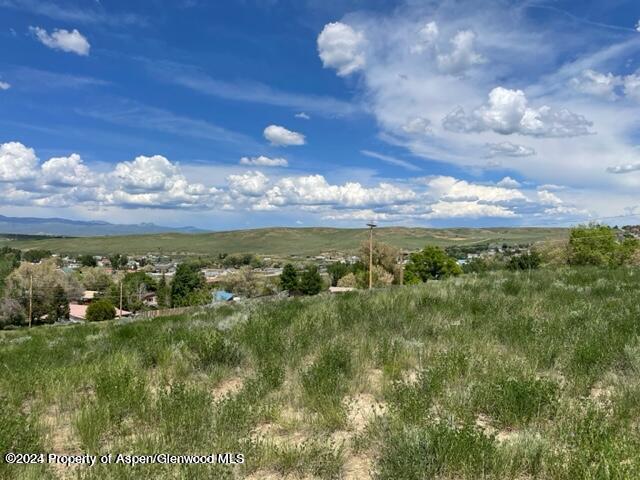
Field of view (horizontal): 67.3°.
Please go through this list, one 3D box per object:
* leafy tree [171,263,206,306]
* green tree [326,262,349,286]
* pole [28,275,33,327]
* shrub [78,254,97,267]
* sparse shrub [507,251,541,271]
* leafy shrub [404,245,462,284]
[{"bbox_3d":[-32.827,11.234,120.000,8.987,11.234,8.088,1,1,0],"label":"leafy tree"},{"bbox_3d":[3.823,7.536,105.000,4.805,5.242,4.325,1,1,0],"label":"green tree"},{"bbox_3d":[-49.384,10.491,82.000,0.320,9.212,0.320,1,1,0],"label":"pole"},{"bbox_3d":[-125.754,11.088,260.000,9.736,6.491,8.762,1,1,0],"label":"shrub"},{"bbox_3d":[26.247,2.644,62.000,4.385,2.580,3.947,1,1,0],"label":"sparse shrub"},{"bbox_3d":[17.709,3.901,75.000,9.049,6.397,8.144,1,1,0],"label":"leafy shrub"}]

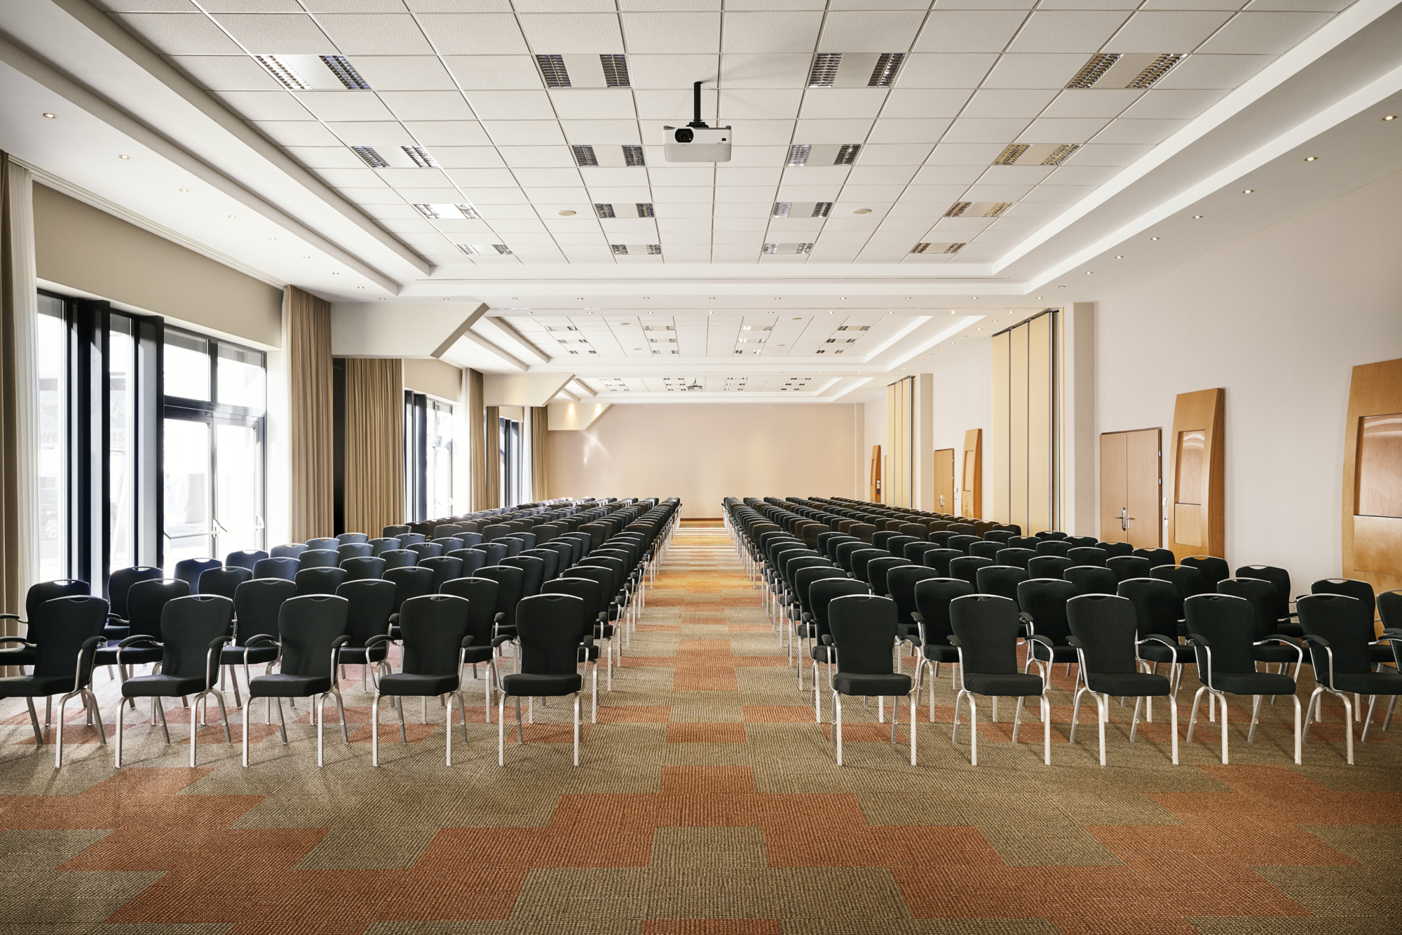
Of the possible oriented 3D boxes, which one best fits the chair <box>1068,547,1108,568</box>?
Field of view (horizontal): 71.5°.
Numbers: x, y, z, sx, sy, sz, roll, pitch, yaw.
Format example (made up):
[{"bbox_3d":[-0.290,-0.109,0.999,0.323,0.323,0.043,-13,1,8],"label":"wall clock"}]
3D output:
[{"bbox_3d":[3.925,1.285,9.590,0.575,0.923,0.570,0,-1,0],"label":"chair"}]

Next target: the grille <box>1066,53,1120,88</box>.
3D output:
[{"bbox_3d":[2.751,-2.771,6.824,0.175,0.040,0.600,0,-1,0],"label":"grille"}]

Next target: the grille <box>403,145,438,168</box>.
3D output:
[{"bbox_3d":[-2.425,-2.695,8.421,0.170,0.050,0.542,0,0,0],"label":"grille"}]

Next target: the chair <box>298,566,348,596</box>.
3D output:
[{"bbox_3d":[-3.050,1.246,7.642,0.580,0.905,0.570,0,-1,0],"label":"chair"}]

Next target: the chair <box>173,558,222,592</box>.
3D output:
[{"bbox_3d":[-4.608,1.303,8.838,0.580,0.925,0.570,0,0,0],"label":"chair"}]

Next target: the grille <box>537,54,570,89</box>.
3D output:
[{"bbox_3d":[-1.045,-2.817,6.933,0.156,0.050,0.560,0,0,0],"label":"grille"}]

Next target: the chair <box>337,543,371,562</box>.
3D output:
[{"bbox_3d":[-3.817,1.275,10.537,0.580,0.905,0.570,0,-1,0],"label":"chair"}]

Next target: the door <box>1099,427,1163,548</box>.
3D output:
[{"bbox_3d":[5.932,0.621,13.474,0.100,2.275,1.924,0,0,0],"label":"door"}]

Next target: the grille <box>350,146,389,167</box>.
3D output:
[{"bbox_3d":[-2.844,-2.693,8.421,0.170,0.050,0.542,0,0,0],"label":"grille"}]

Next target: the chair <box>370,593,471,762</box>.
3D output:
[{"bbox_3d":[-1.642,1.254,5.813,0.580,0.913,0.585,0,0,0],"label":"chair"}]

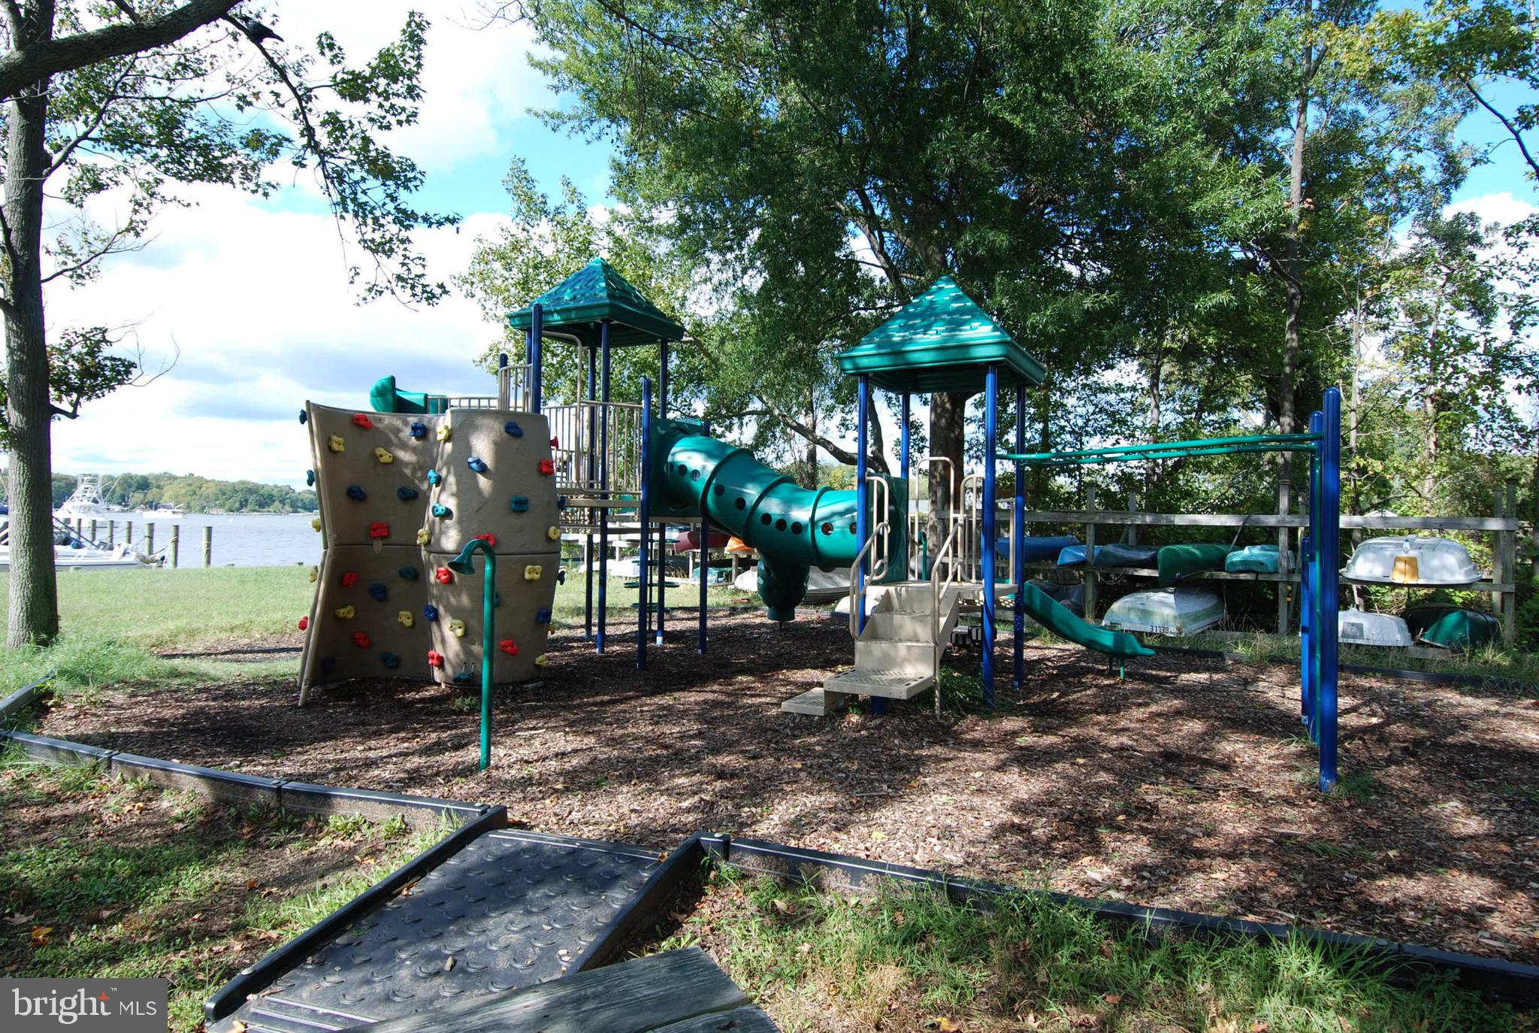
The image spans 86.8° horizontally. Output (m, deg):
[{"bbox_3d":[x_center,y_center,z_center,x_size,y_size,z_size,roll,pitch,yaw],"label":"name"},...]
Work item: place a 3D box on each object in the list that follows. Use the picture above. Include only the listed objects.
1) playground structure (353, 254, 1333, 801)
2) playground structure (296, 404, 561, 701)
[{"bbox_3d":[-0.030,-0.840,9.150,10.200,5.070,3.900,1,0,29],"label":"playground structure"},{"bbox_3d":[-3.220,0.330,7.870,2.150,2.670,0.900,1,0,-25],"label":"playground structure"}]

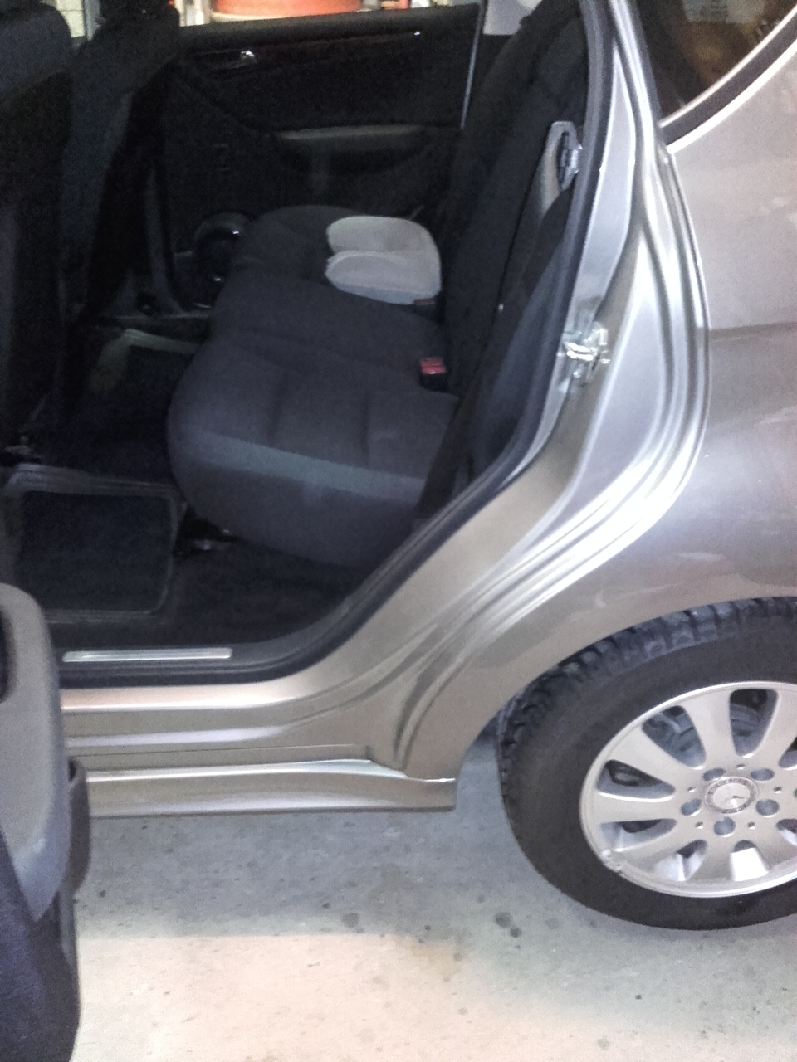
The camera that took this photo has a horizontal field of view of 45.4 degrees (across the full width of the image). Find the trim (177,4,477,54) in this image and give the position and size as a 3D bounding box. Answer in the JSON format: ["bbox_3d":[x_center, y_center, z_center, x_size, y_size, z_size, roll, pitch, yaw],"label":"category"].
[{"bbox_3d":[-0.176,-1.162,2.202,0.730,0.062,0.070,-3,32,3],"label":"trim"}]

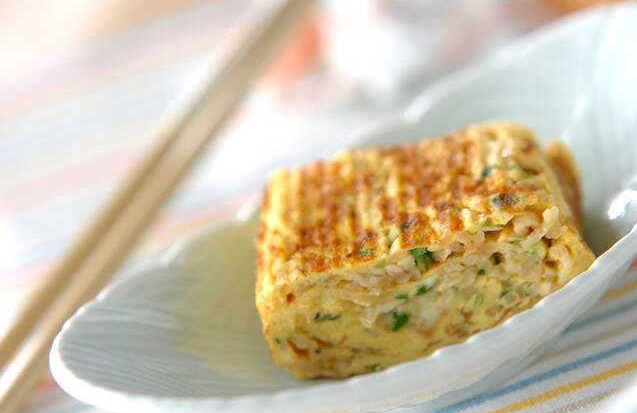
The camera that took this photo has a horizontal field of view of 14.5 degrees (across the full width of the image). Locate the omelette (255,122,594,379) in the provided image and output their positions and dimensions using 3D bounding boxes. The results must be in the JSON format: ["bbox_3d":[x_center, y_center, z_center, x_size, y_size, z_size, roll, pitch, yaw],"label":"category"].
[{"bbox_3d":[0.023,0.008,0.570,0.069,0.030,0.037,-14,41,9],"label":"omelette"}]

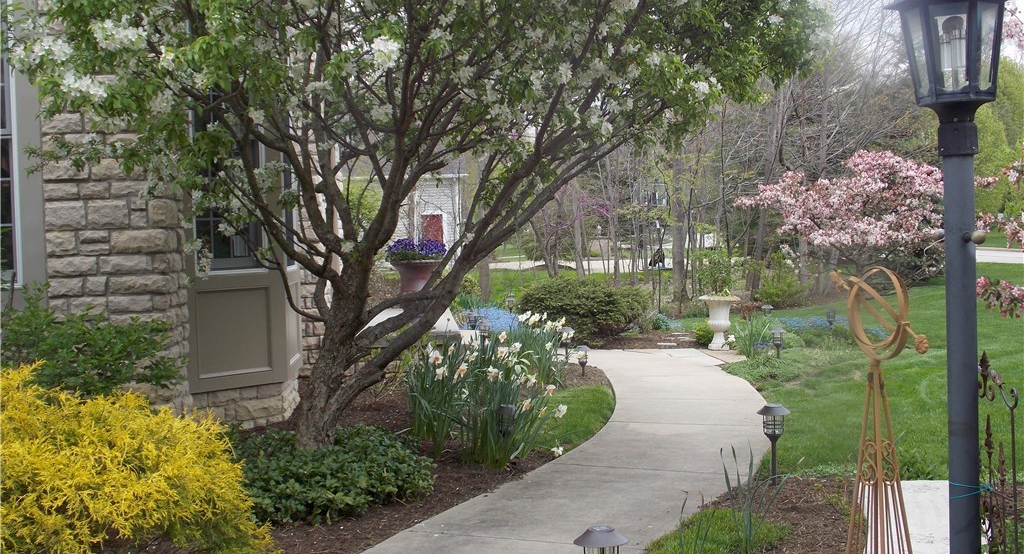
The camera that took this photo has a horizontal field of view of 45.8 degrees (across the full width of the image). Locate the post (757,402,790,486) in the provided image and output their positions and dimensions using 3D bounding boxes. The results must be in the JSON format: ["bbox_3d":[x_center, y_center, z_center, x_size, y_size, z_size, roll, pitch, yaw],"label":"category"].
[{"bbox_3d":[1.404,0.895,6.500,0.172,0.440,0.172,-1,2,12],"label":"post"}]

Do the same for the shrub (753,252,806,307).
[{"bbox_3d":[5.266,0.049,23.700,1.080,1.120,1.000,-1,2,13],"label":"shrub"}]

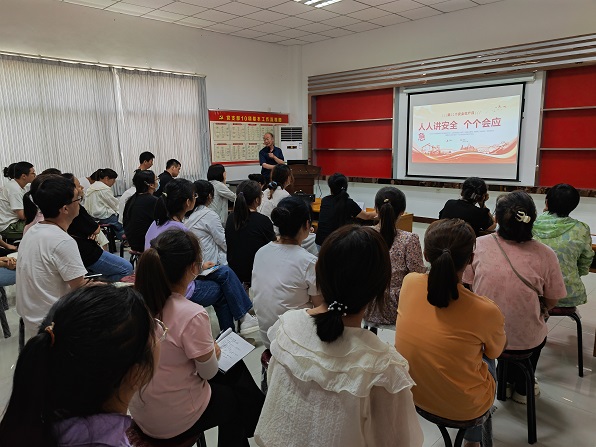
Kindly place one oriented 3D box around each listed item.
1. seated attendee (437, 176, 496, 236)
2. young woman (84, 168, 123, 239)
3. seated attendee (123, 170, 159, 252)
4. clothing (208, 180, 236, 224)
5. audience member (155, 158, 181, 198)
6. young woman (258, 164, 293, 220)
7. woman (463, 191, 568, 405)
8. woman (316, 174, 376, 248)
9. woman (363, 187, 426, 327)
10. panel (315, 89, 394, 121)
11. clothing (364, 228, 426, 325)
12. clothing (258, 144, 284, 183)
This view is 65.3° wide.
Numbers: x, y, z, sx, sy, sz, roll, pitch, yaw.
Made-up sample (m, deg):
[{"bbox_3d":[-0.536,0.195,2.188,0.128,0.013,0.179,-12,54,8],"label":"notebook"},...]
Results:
[{"bbox_3d":[1.323,0.258,3.395,0.480,1.190,0.680,7,12,39],"label":"seated attendee"},{"bbox_3d":[-2.487,-0.117,6.018,0.440,1.150,0.620,9,13,44],"label":"young woman"},{"bbox_3d":[-1.462,0.077,4.689,0.680,1.230,0.460,-10,13,-44],"label":"seated attendee"},{"bbox_3d":[-0.890,-0.155,5.159,0.420,0.600,0.440,-8,12,-39],"label":"clothing"},{"bbox_3d":[-1.539,-0.183,6.029,0.700,1.300,0.500,-9,13,-41],"label":"audience member"},{"bbox_3d":[-0.118,-0.004,5.004,0.680,1.260,0.460,-10,13,-44],"label":"young woman"},{"bbox_3d":[1.168,0.424,2.538,0.510,1.210,0.660,5,11,28],"label":"woman"},{"bbox_3d":[0.508,0.127,4.238,0.460,1.190,0.680,6,12,34],"label":"woman"},{"bbox_3d":[0.646,0.362,2.822,0.460,1.190,0.680,6,12,36],"label":"woman"},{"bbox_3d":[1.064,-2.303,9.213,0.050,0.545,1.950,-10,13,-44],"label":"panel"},{"bbox_3d":[0.553,0.277,2.672,0.430,0.530,0.300,6,12,36],"label":"clothing"},{"bbox_3d":[-0.472,-1.046,8.313,0.500,0.680,0.320,2,10,18],"label":"clothing"}]

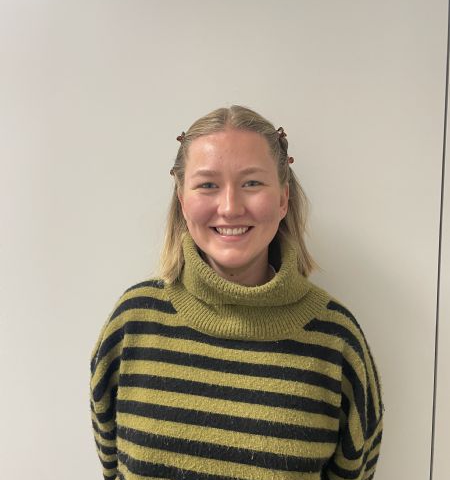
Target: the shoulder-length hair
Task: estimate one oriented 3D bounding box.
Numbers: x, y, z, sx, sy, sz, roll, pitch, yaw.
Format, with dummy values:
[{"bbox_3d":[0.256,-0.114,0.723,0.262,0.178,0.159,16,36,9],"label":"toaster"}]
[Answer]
[{"bbox_3d":[0.022,-0.068,0.745,0.255,0.285,0.195,-2,3,3],"label":"shoulder-length hair"}]

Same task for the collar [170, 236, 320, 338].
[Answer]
[{"bbox_3d":[0.032,0.068,0.750,0.250,0.160,0.200,0,4,0],"label":"collar"}]

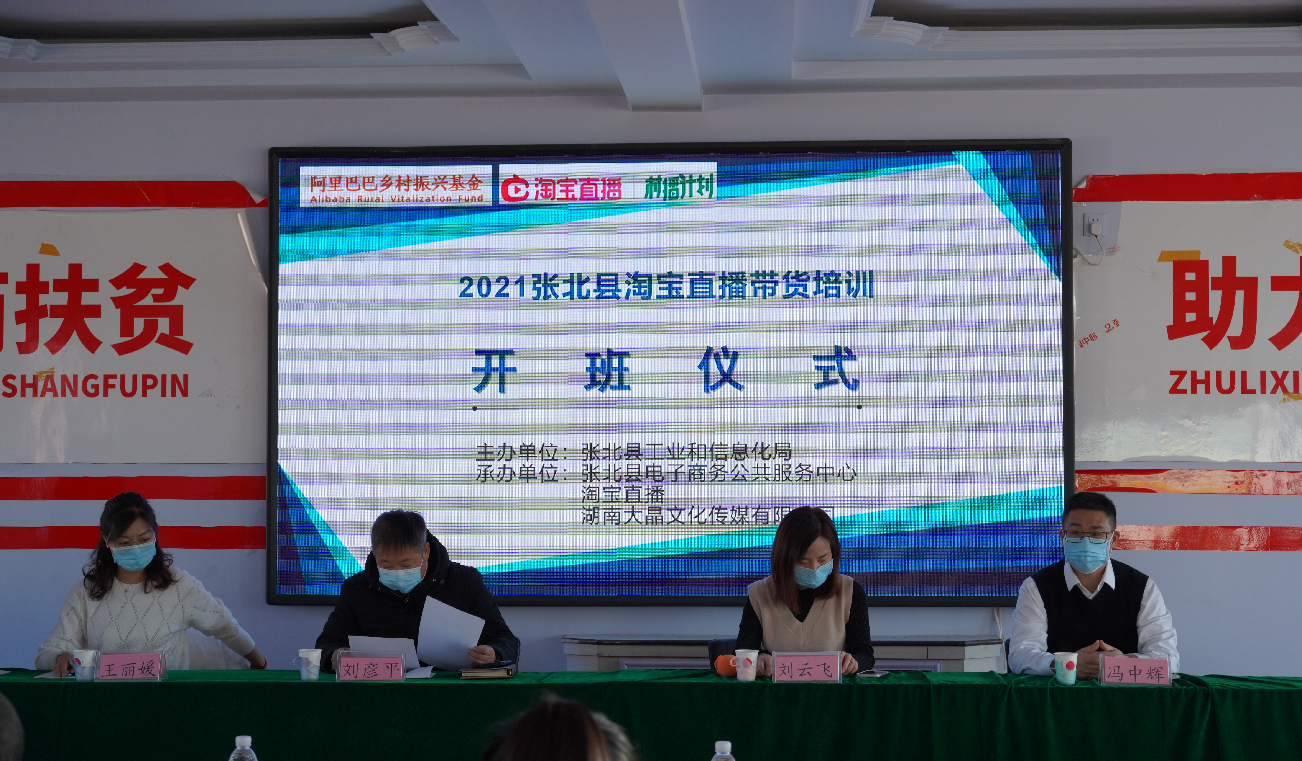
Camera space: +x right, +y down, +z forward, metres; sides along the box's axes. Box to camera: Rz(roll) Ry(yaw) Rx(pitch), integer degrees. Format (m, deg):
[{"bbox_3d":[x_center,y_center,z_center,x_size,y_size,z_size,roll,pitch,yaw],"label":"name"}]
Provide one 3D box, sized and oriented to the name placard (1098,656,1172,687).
[{"bbox_3d":[1.420,0.847,6.364,0.199,0.090,0.070,0,-2,3],"label":"name placard"}]

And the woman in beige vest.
[{"bbox_3d":[0.482,1.032,6.810,0.436,1.272,0.720,0,-2,3],"label":"woman in beige vest"}]

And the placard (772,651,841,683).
[{"bbox_3d":[0.458,0.841,6.375,0.202,0.090,0.070,0,-2,3],"label":"placard"}]

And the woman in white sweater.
[{"bbox_3d":[-1.609,1.020,6.947,0.700,1.316,0.750,0,-2,-3],"label":"woman in white sweater"}]

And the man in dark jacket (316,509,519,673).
[{"bbox_3d":[-0.751,1.042,6.896,0.620,1.263,0.750,0,-2,5],"label":"man in dark jacket"}]

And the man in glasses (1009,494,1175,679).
[{"bbox_3d":[1.386,1.007,6.773,0.520,1.315,0.750,0,-2,6],"label":"man in glasses"}]

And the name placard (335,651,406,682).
[{"bbox_3d":[-0.828,0.848,6.447,0.202,0.090,0.070,0,-2,3],"label":"name placard"}]

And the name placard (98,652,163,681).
[{"bbox_3d":[-1.555,0.854,6.494,0.201,0.090,0.070,0,-2,3],"label":"name placard"}]

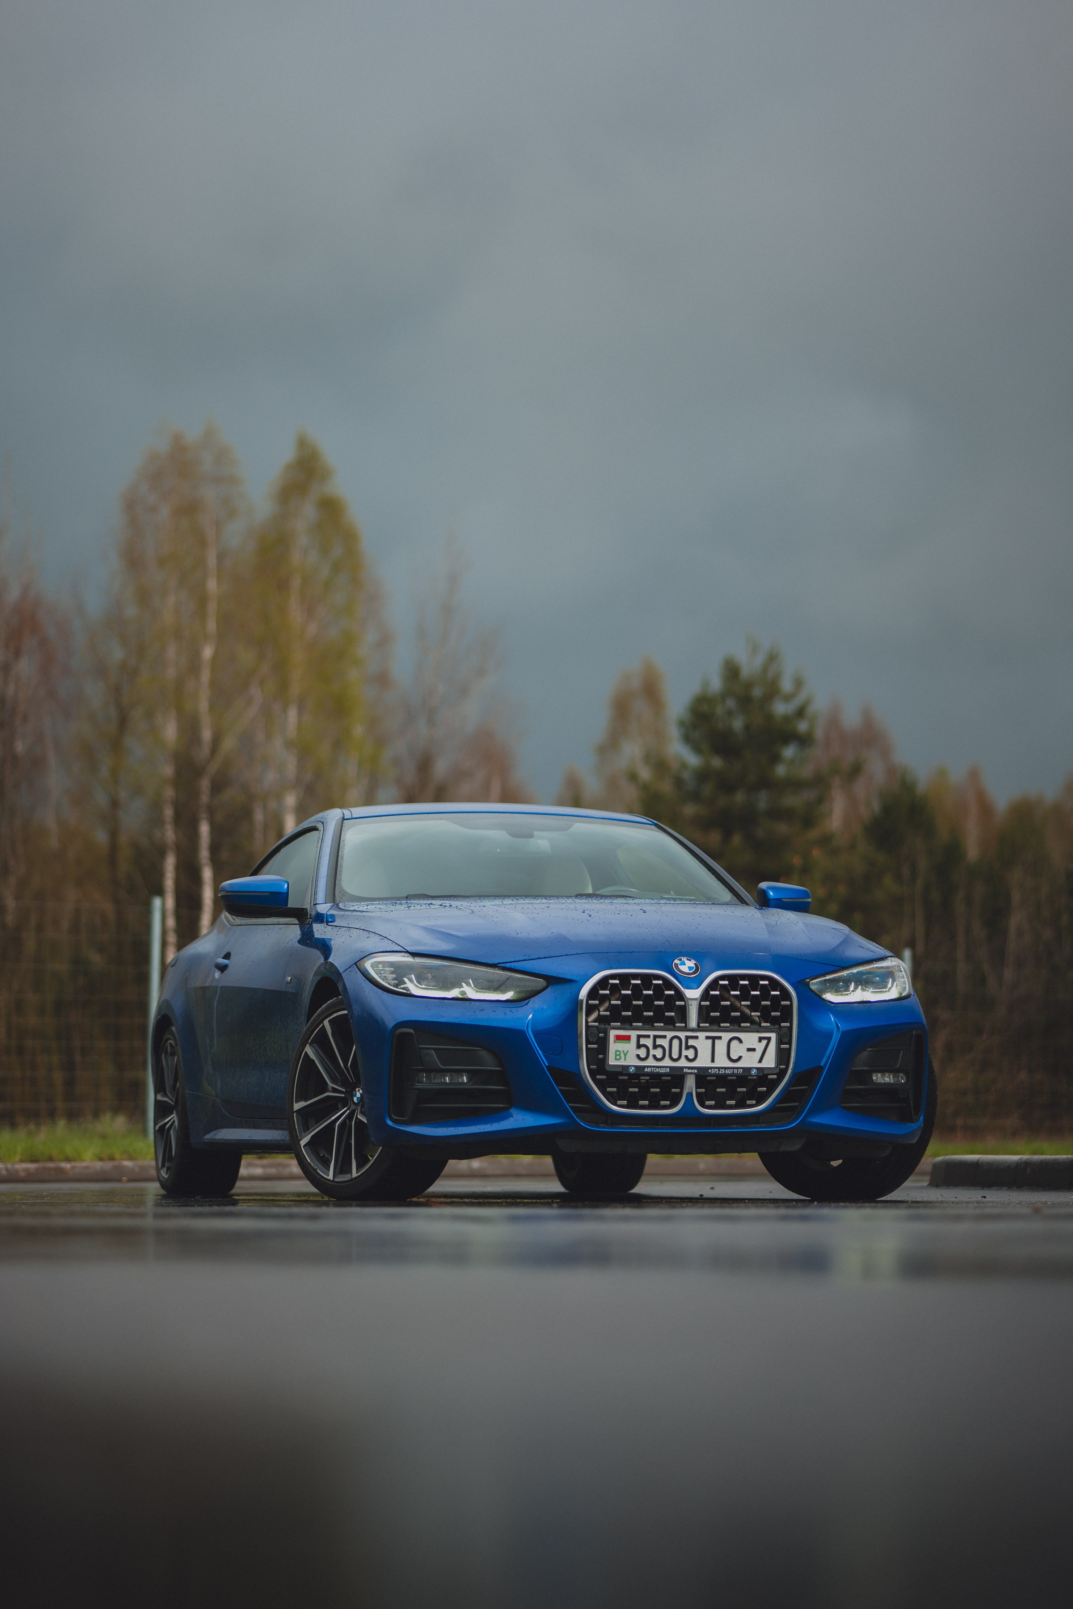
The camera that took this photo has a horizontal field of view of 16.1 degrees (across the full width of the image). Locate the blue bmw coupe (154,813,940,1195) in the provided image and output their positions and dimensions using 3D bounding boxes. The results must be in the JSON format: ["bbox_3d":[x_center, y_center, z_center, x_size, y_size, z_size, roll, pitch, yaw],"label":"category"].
[{"bbox_3d":[-0.183,0.698,13.520,1.960,1.390,4.760,1,-6,-16],"label":"blue bmw coupe"}]

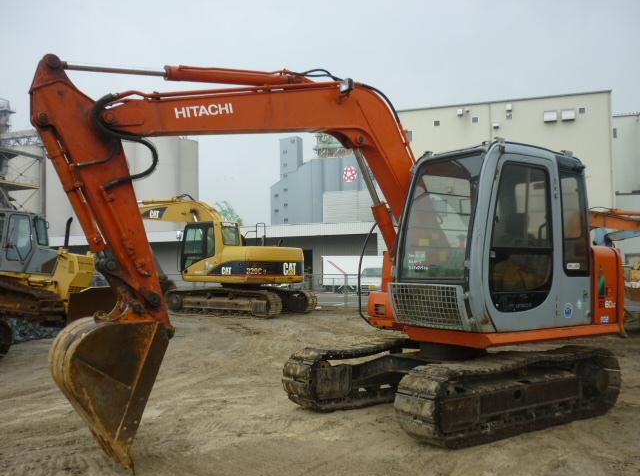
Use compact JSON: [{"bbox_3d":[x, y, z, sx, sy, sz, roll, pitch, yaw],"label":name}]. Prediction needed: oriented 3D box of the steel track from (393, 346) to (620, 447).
[{"bbox_3d":[1.874,1.431,5.734,2.770,0.590,0.460,1,-3,-35],"label":"steel track"}]

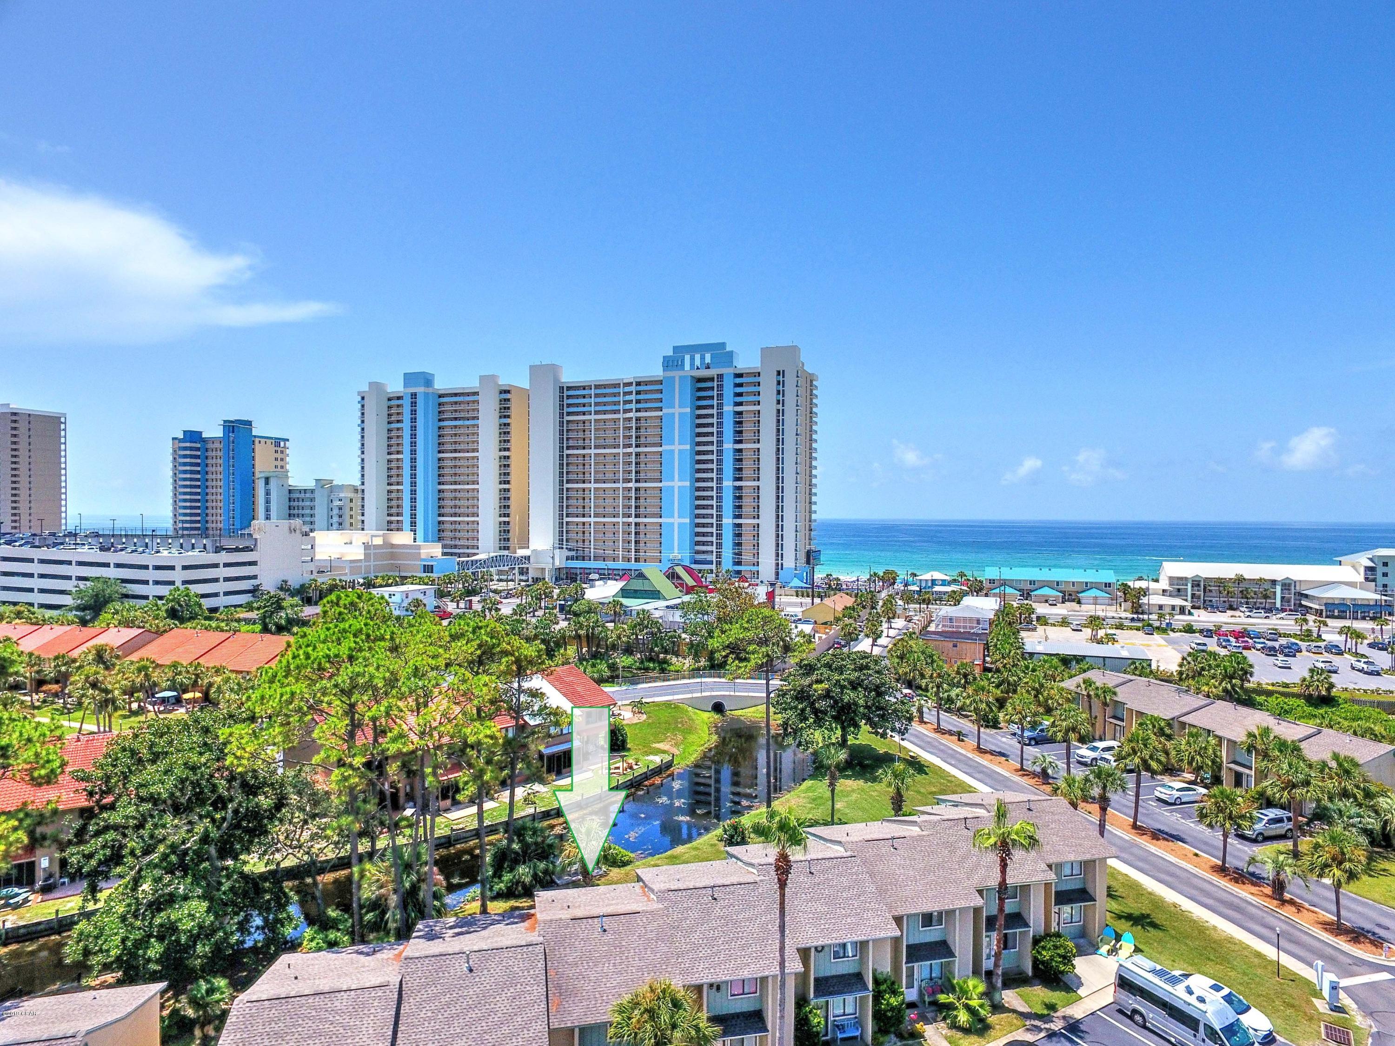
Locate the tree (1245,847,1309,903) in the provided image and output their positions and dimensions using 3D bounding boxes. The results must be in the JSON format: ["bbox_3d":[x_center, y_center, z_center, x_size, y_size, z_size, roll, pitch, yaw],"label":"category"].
[{"bbox_3d":[37.679,22.869,52.300,3.373,3.188,3.373,1,1,36],"label":"tree"}]

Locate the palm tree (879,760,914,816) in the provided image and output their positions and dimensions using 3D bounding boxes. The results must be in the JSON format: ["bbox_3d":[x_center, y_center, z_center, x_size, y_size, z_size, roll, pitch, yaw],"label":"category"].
[{"bbox_3d":[16.079,21.526,64.974,2.899,4.832,2.899,0,0,0],"label":"palm tree"}]

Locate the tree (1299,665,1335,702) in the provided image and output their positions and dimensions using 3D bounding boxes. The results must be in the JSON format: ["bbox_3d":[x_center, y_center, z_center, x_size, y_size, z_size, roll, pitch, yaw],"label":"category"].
[{"bbox_3d":[81.748,21.471,106.205,3.777,4.892,3.777,0,1,0],"label":"tree"}]

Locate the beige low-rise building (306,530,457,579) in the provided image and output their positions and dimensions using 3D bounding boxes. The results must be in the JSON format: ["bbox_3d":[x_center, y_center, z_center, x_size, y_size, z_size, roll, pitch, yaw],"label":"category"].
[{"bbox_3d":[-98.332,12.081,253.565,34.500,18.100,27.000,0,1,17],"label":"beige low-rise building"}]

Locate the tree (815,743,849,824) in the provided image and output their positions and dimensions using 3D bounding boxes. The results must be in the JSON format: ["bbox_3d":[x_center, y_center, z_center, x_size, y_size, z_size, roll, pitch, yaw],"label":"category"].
[{"bbox_3d":[10.541,20.572,62.864,2.635,6.716,2.635,0,0,0],"label":"tree"}]

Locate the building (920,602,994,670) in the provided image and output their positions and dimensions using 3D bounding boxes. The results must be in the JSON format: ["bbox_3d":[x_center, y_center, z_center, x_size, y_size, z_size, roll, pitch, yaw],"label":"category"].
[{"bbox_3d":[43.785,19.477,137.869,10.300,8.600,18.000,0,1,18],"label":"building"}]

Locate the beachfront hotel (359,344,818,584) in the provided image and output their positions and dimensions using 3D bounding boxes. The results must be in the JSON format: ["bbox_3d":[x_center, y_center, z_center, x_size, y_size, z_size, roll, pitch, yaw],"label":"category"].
[{"bbox_3d":[-46.000,-19.507,298.500,178.000,77.500,28.000,0,1,21],"label":"beachfront hotel"}]

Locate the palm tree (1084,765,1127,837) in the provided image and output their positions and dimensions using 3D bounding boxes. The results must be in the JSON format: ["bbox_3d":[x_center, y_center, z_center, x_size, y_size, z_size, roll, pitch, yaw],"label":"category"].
[{"bbox_3d":[25.349,19.621,50.371,2.415,8.954,2.415,0,1,0],"label":"palm tree"}]

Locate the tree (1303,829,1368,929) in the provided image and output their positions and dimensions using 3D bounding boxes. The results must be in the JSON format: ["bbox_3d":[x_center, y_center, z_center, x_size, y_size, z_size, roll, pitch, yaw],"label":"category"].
[{"bbox_3d":[38.033,21.135,47.866,3.104,6.108,3.104,0,1,0],"label":"tree"}]

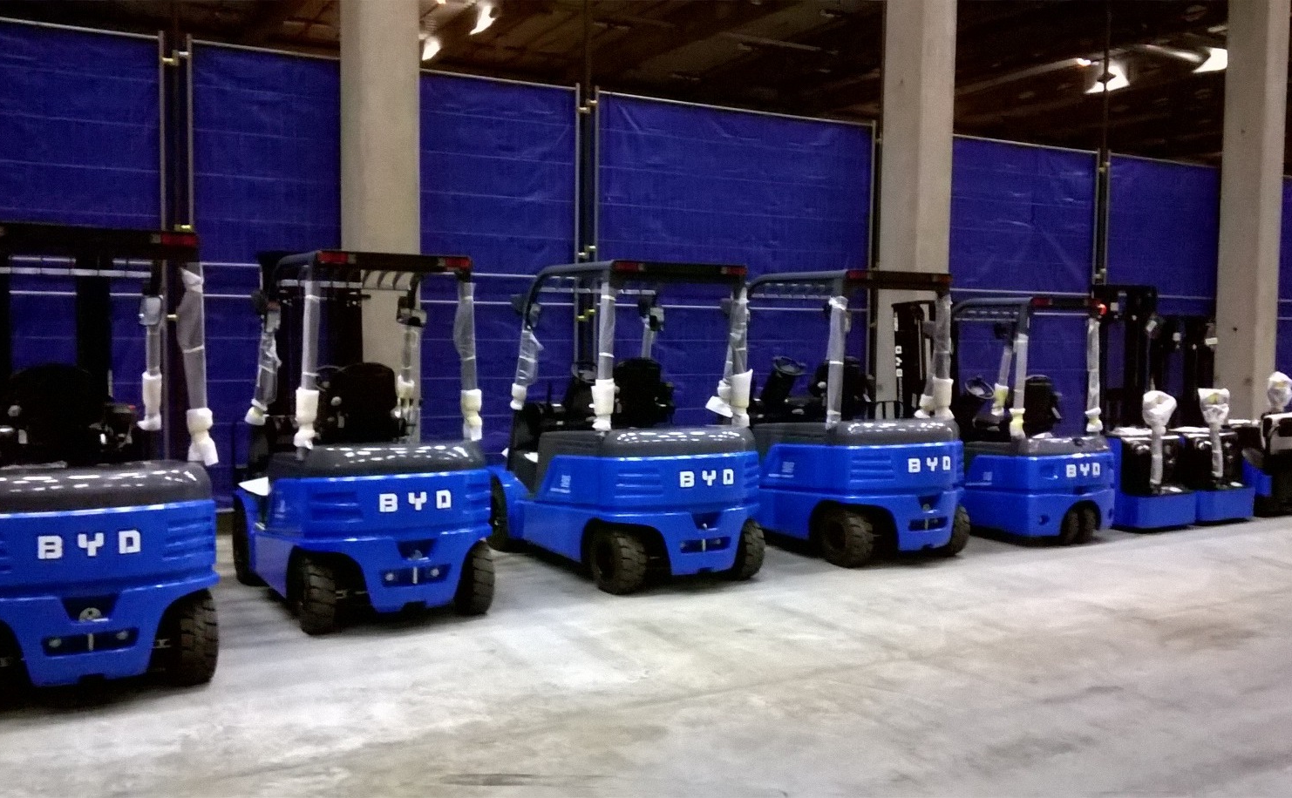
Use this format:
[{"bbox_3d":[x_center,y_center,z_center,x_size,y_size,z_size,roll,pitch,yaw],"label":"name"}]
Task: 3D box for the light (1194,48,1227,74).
[{"bbox_3d":[9.949,-5.933,20.415,0.560,0.430,0.560,-1,4,-29],"label":"light"}]

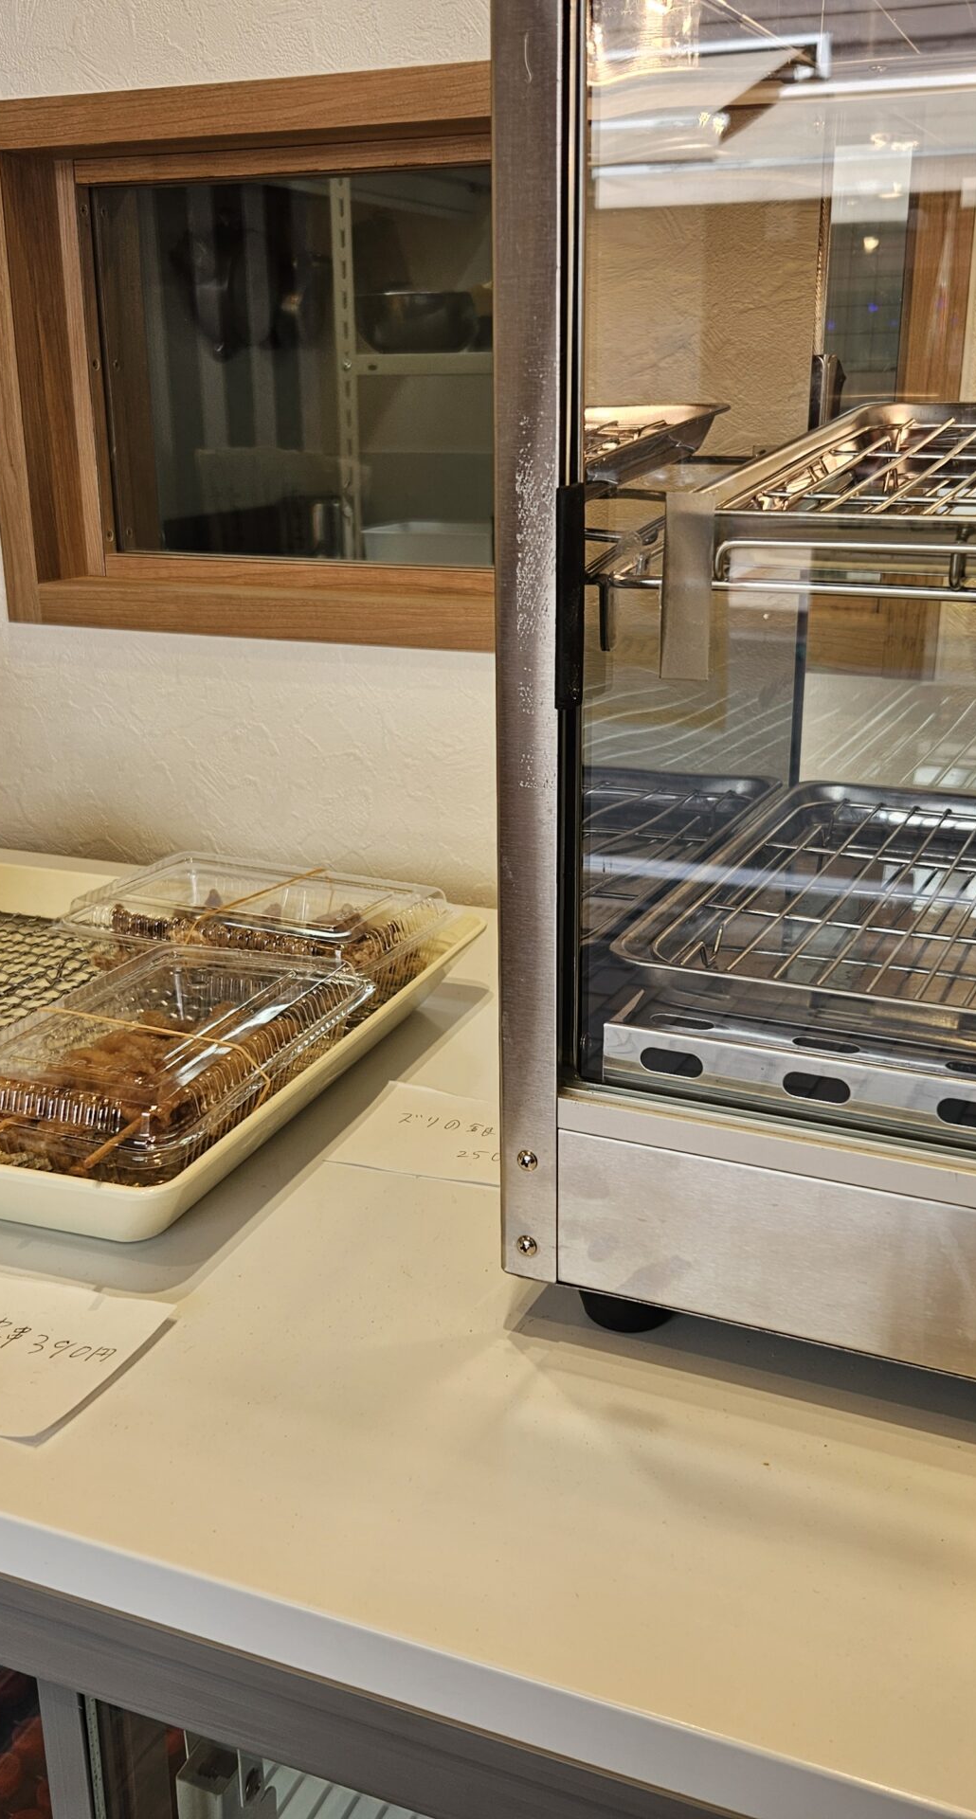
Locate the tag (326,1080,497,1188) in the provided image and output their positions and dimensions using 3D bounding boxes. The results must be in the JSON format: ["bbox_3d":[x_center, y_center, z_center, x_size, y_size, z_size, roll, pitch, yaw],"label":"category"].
[{"bbox_3d":[-0.007,0.093,0.666,0.102,0.004,0.076,6,20,18],"label":"tag"}]

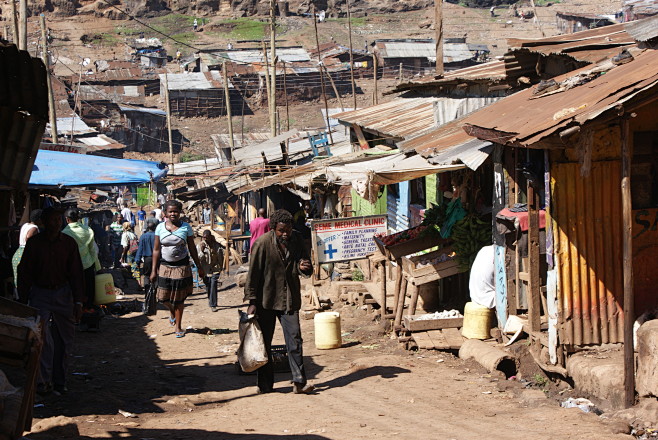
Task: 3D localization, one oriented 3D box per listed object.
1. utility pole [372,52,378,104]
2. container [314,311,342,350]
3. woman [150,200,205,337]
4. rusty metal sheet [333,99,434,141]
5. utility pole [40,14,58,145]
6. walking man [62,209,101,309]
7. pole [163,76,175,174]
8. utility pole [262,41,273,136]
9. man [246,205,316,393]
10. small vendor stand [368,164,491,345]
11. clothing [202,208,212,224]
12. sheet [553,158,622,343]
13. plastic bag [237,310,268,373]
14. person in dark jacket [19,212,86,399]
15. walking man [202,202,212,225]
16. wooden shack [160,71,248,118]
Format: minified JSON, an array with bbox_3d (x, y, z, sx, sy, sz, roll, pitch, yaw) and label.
[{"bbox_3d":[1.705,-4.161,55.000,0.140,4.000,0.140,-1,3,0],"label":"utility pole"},{"bbox_3d":[-0.003,1.208,16.400,0.290,0.390,0.250,-2,3,9],"label":"container"},{"bbox_3d":[-1.818,0.588,18.000,0.620,1.620,0.420,-1,1,3],"label":"woman"},{"bbox_3d":[0.958,-1.692,25.000,1.900,0.200,2.400,-15,17,-28],"label":"rusty metal sheet"},{"bbox_3d":[-9.550,-3.310,52.000,0.160,7.600,0.160,-6,1,0],"label":"utility pole"},{"bbox_3d":[-3.514,0.660,21.300,0.520,1.650,0.420,-1,1,-20],"label":"walking man"},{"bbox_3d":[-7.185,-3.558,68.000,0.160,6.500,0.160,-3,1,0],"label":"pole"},{"bbox_3d":[-2.652,-4.284,68.000,0.160,7.600,0.160,-3,1,0],"label":"utility pole"},{"bbox_3d":[-0.441,0.725,13.350,0.600,1.630,0.480,-1,1,-18],"label":"man"},{"bbox_3d":[1.270,0.423,18.400,1.250,2.120,1.900,-1,1,-14],"label":"small vendor stand"},{"bbox_3d":[-4.617,-0.133,57.000,0.420,0.650,0.270,-2,3,-3],"label":"clothing"},{"bbox_3d":[2.188,0.275,12.700,0.600,1.560,0.050,-3,3,0],"label":"sheet"},{"bbox_3d":[-0.671,1.065,13.150,0.270,0.530,0.200,0,1,11],"label":"plastic bag"},{"bbox_3d":[-2.608,0.766,14.100,0.620,1.750,0.380,-2,3,-11],"label":"person in dark jacket"},{"bbox_3d":[-4.617,0.114,57.000,0.450,1.660,0.320,-2,3,-3],"label":"walking man"},{"bbox_3d":[-10.794,-10.625,127.000,5.800,3.300,3.500,-2,3,-7],"label":"wooden shack"}]

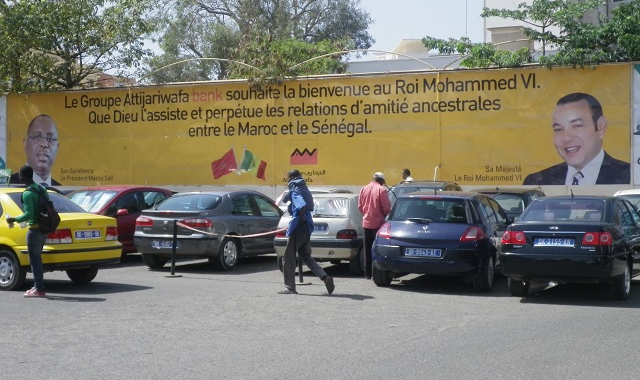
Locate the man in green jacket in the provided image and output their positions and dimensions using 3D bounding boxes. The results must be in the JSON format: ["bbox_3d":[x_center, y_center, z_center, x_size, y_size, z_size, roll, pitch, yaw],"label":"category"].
[{"bbox_3d":[-4.070,0.591,15.101,0.550,1.810,0.520,0,0,15],"label":"man in green jacket"}]

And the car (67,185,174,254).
[{"bbox_3d":[-4.520,0.735,21.701,1.720,1.500,4.100,0,0,24],"label":"car"}]

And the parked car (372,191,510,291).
[{"bbox_3d":[2.178,0.762,17.175,1.770,1.460,4.210,0,0,20],"label":"parked car"}]

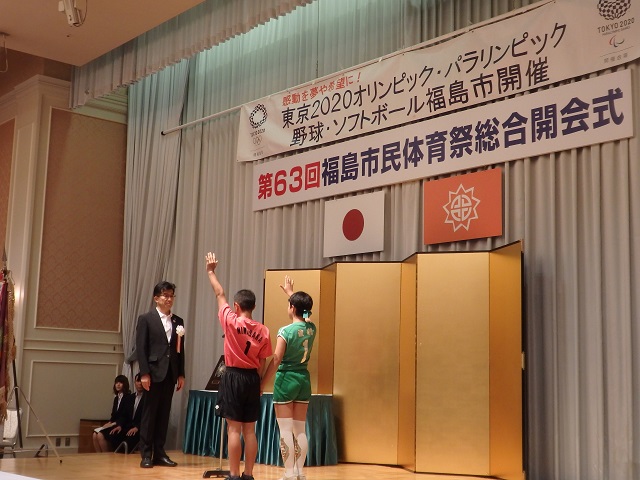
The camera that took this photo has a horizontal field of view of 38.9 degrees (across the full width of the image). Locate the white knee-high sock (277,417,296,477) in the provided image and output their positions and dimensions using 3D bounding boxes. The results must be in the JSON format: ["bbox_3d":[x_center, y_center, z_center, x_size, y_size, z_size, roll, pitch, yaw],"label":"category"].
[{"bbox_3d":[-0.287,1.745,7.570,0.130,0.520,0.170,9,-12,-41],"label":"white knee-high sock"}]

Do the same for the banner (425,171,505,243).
[{"bbox_3d":[1.514,-0.339,9.655,0.030,0.700,1.045,9,-12,-41],"label":"banner"}]

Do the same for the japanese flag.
[{"bbox_3d":[0.406,-0.170,10.870,0.030,0.695,1.030,9,-12,-41],"label":"japanese flag"}]

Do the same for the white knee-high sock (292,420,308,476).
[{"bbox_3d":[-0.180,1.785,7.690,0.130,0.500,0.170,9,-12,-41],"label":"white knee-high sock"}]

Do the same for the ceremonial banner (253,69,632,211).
[{"bbox_3d":[0.979,-0.989,10.380,0.030,0.635,5.600,9,-12,-41],"label":"ceremonial banner"}]

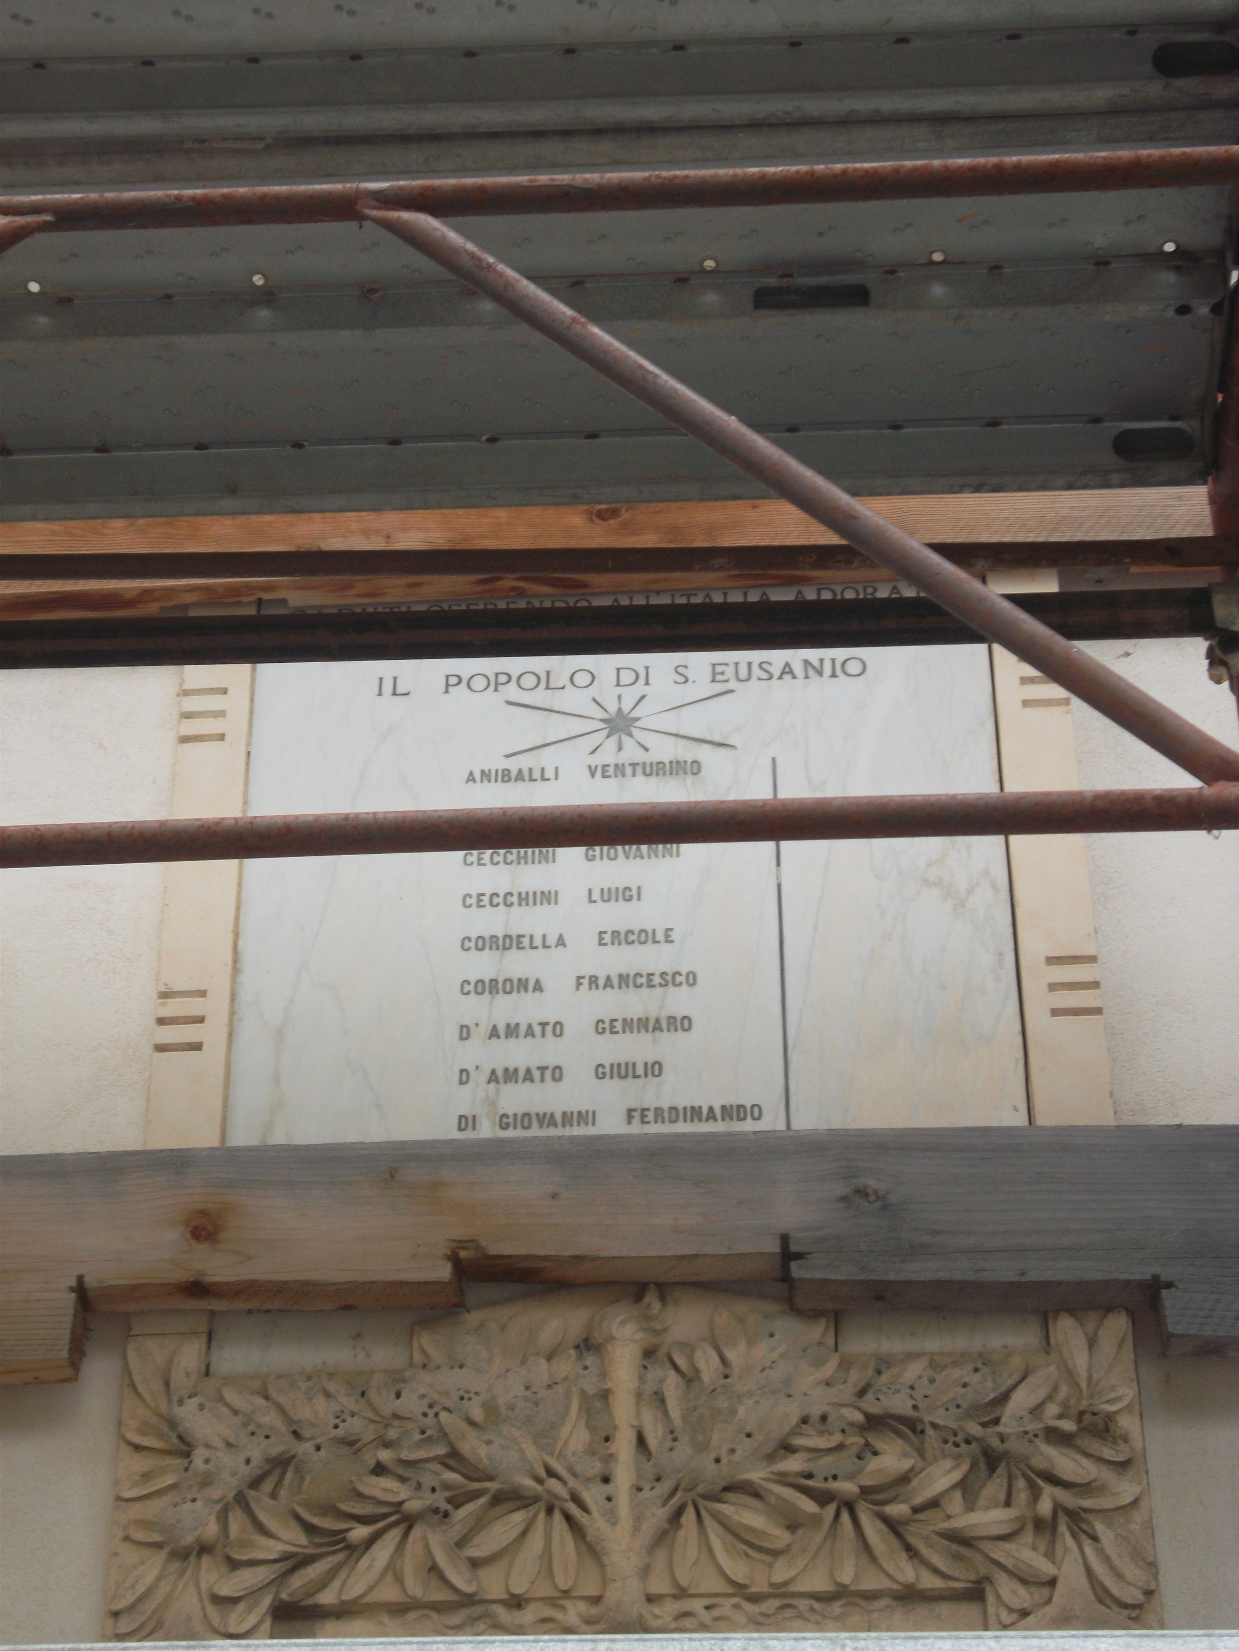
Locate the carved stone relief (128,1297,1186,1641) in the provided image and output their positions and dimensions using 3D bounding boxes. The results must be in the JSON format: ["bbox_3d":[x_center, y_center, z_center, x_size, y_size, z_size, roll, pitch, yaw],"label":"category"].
[{"bbox_3d":[0.009,0.614,3.879,0.976,0.439,0.120,-2,-39,2],"label":"carved stone relief"}]

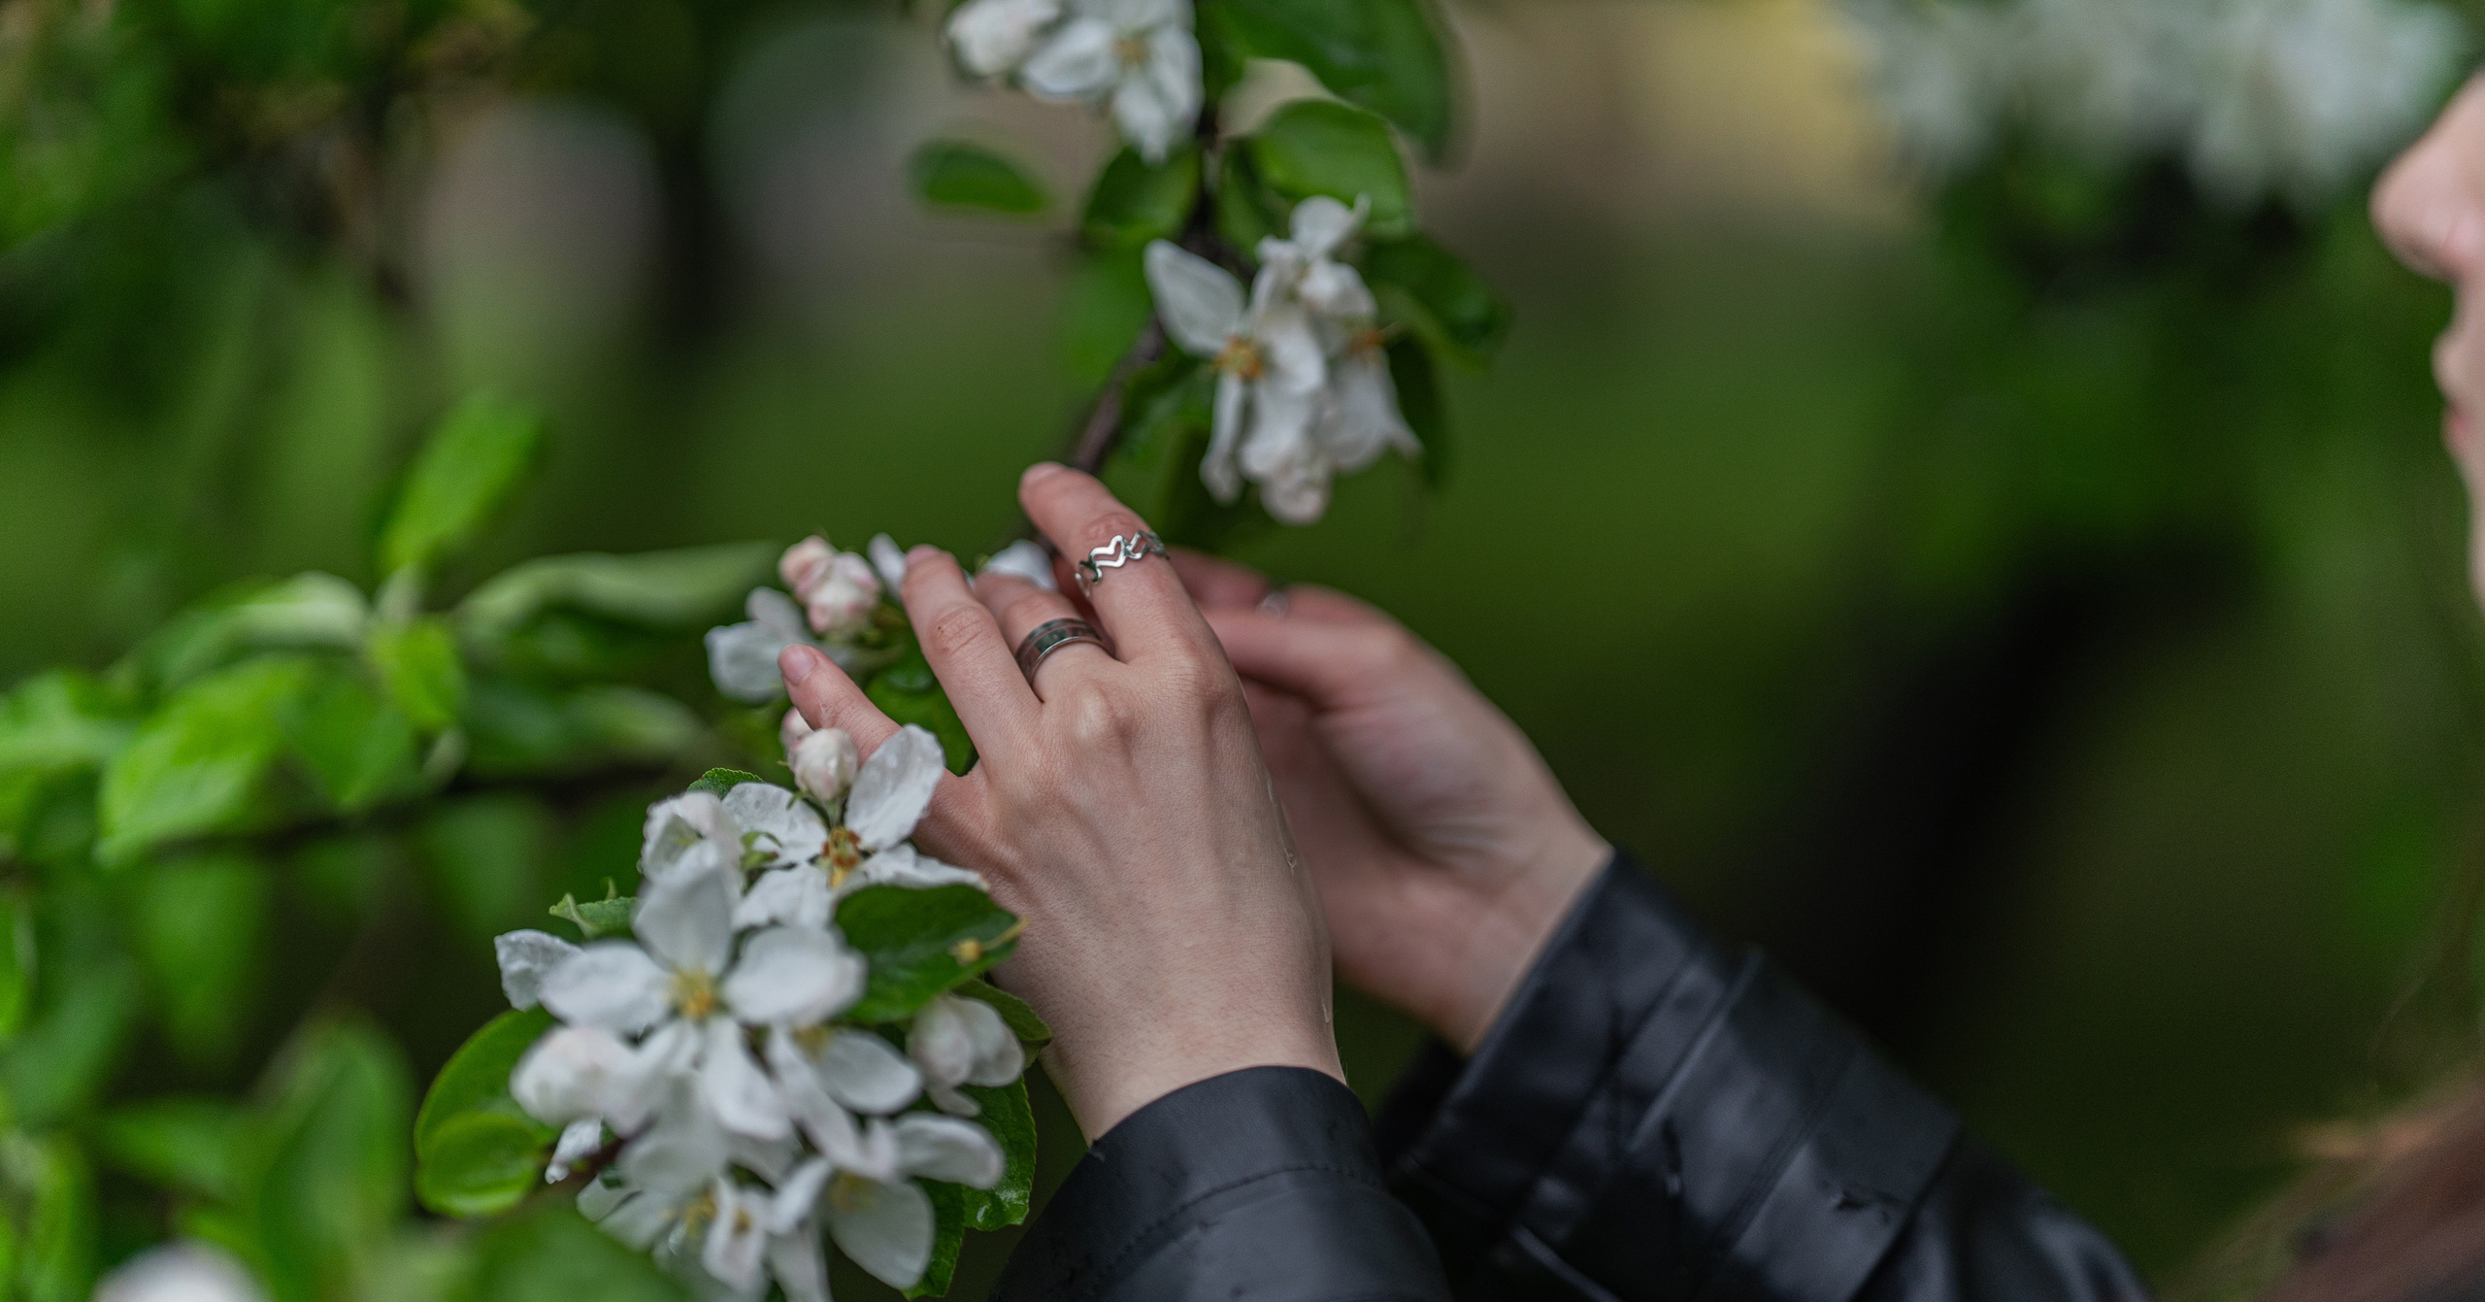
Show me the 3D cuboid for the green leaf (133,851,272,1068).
[{"bbox_3d":[-0.252,0.075,1.420,0.032,0.056,0.012,-1,-20,-6],"label":"green leaf"}]

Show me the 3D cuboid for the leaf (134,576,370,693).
[{"bbox_3d":[-0.218,-0.004,1.290,0.052,0.026,0.025,0,6,0],"label":"leaf"}]

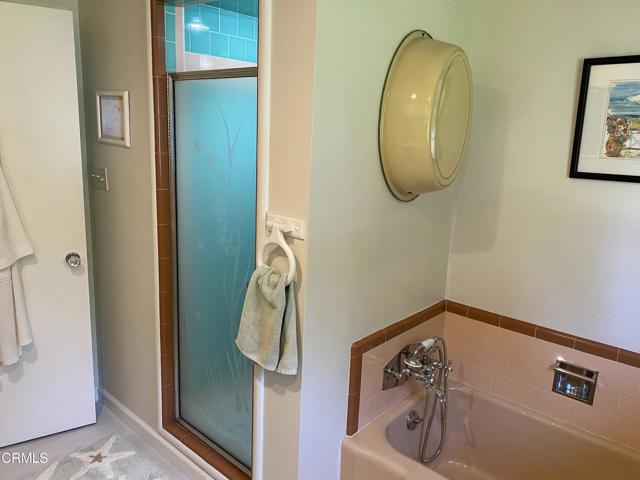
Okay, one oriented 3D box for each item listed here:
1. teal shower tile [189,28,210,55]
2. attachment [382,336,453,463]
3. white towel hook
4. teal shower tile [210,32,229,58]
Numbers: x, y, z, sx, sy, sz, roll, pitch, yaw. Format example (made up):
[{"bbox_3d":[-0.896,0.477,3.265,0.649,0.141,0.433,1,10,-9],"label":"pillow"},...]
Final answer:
[{"bbox_3d":[-0.562,-0.929,2.255,0.010,0.108,0.111,13,16,40],"label":"teal shower tile"},{"bbox_3d":[0.439,0.723,2.105,0.180,0.585,0.350,13,16,40],"label":"attachment"},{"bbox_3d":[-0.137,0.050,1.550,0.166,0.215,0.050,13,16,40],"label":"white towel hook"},{"bbox_3d":[-0.488,-0.946,2.336,0.010,0.108,0.109,13,16,40],"label":"teal shower tile"}]

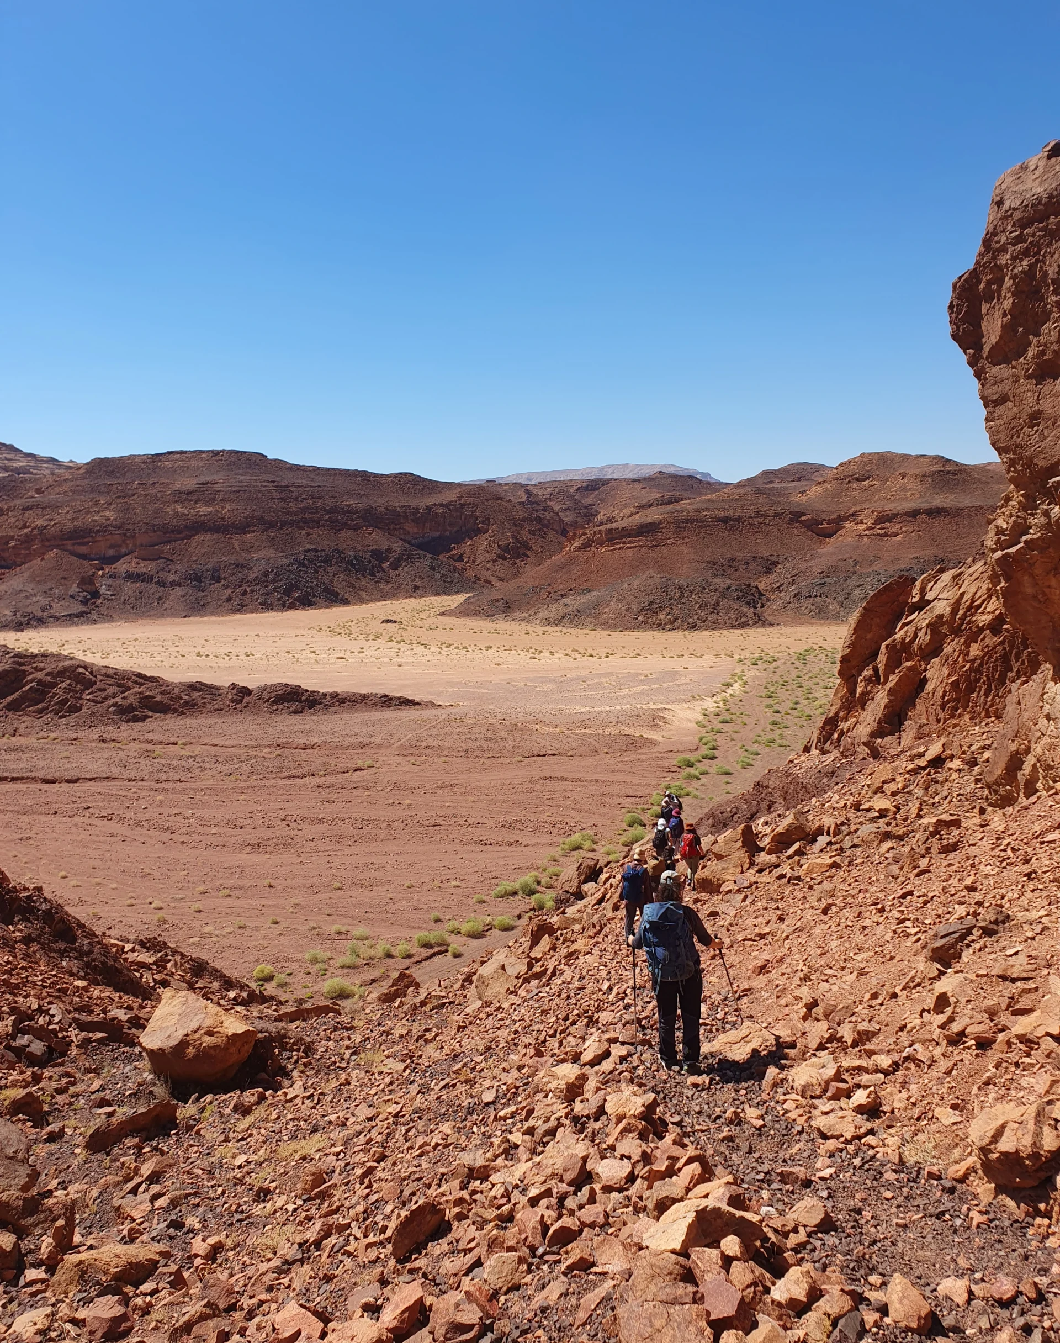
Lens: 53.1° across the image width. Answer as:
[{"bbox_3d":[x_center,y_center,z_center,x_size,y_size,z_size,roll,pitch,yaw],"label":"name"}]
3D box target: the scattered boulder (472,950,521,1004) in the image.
[{"bbox_3d":[-0.532,4.821,16.762,0.680,0.680,0.550,-1,5,-15],"label":"scattered boulder"}]

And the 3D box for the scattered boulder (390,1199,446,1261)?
[{"bbox_3d":[-0.653,3.255,6.200,0.340,0.310,0.230,-4,6,-36],"label":"scattered boulder"}]

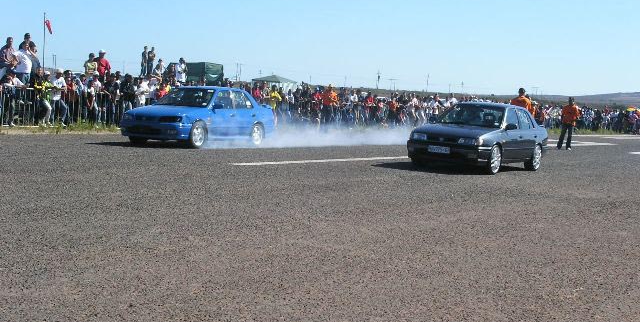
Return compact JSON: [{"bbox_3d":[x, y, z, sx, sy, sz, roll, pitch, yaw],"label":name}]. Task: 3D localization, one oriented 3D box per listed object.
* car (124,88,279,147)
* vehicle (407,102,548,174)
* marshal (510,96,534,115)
[{"bbox_3d":[-2.706,-1.038,25.618,1.700,1.380,4.230,5,4,28],"label":"car"},{"bbox_3d":[3.343,-0.508,22.747,1.700,1.380,4.230,5,4,30],"label":"vehicle"},{"bbox_3d":[5.395,-1.058,29.856,0.580,1.800,0.360,4,4,15],"label":"marshal"}]

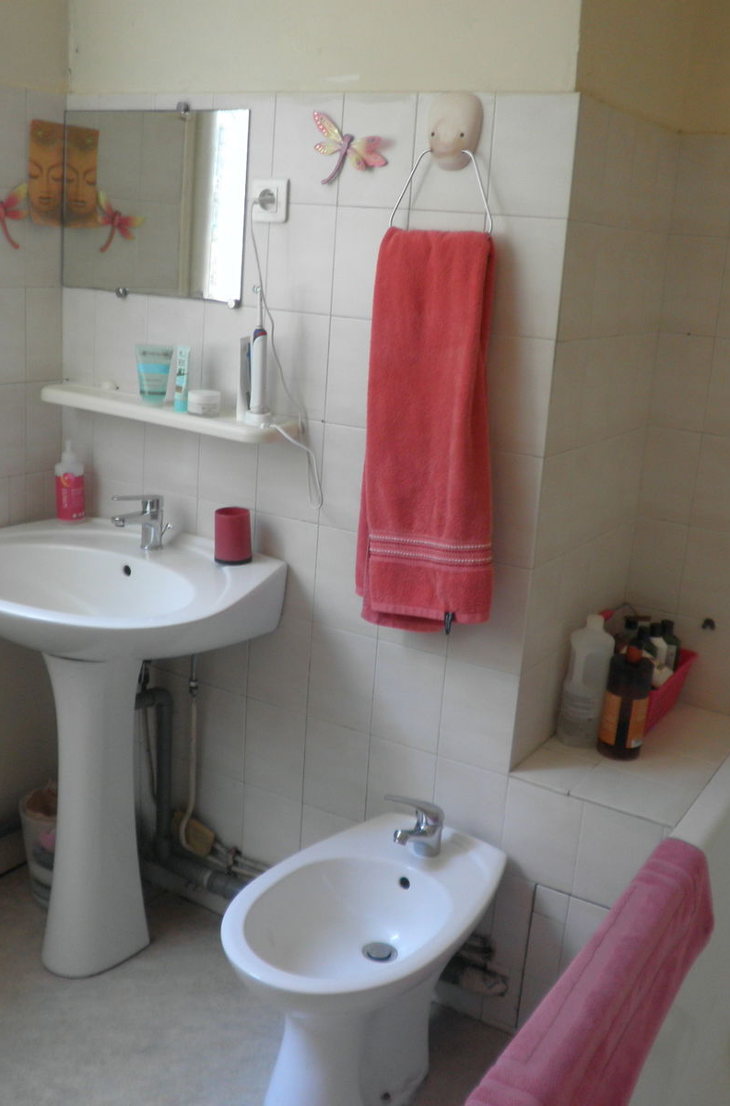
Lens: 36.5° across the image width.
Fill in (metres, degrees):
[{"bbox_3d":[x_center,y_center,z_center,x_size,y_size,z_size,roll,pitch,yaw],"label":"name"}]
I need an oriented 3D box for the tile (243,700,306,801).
[{"bbox_3d":[-0.187,0.414,2.342,0.149,0.200,0.010,12,17,29],"label":"tile"}]

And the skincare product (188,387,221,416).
[{"bbox_3d":[-0.314,-0.295,2.175,0.063,0.046,0.063,2,15,-8],"label":"skincare product"}]

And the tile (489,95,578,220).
[{"bbox_3d":[0.276,-0.651,1.811,0.149,0.194,0.010,12,17,29],"label":"tile"}]

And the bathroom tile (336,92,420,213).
[{"bbox_3d":[0.025,-0.722,1.990,0.148,0.191,0.010,12,17,28],"label":"bathroom tile"}]

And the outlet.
[{"bbox_3d":[-0.181,-0.669,2.105,0.081,0.081,0.018,12,17,28],"label":"outlet"}]

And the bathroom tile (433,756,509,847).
[{"bbox_3d":[0.200,0.498,2.126,0.149,0.200,0.010,12,17,29],"label":"bathroom tile"}]

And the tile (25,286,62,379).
[{"bbox_3d":[-0.692,-0.466,2.379,0.010,0.201,0.099,13,18,31],"label":"tile"}]

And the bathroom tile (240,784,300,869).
[{"bbox_3d":[-0.204,0.614,2.421,0.148,0.201,0.010,12,17,28],"label":"bathroom tile"}]

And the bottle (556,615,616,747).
[{"bbox_3d":[0.450,0.254,2.246,0.095,0.260,0.081,7,15,12],"label":"bottle"}]

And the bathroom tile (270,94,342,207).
[{"bbox_3d":[-0.107,-0.737,2.027,0.149,0.194,0.010,12,17,29],"label":"bathroom tile"}]

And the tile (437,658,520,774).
[{"bbox_3d":[0.215,0.308,2.100,0.150,0.200,0.010,12,17,28],"label":"tile"}]

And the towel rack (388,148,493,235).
[{"bbox_3d":[0.130,-0.604,1.858,0.201,0.140,0.025,12,17,28],"label":"towel rack"}]

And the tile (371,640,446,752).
[{"bbox_3d":[0.085,0.278,2.145,0.149,0.200,0.010,12,17,29],"label":"tile"}]

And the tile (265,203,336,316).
[{"bbox_3d":[-0.118,-0.559,2.112,0.148,0.201,0.010,12,17,28],"label":"tile"}]

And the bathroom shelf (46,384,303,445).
[{"bbox_3d":[-0.406,-0.285,2.223,0.578,0.034,0.136,13,18,28],"label":"bathroom shelf"}]

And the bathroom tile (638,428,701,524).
[{"bbox_3d":[0.652,-0.168,2.377,0.122,0.200,0.010,13,18,31],"label":"bathroom tile"}]

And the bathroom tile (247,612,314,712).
[{"bbox_3d":[-0.175,0.224,2.316,0.150,0.200,0.010,12,17,28],"label":"bathroom tile"}]

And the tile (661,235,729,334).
[{"bbox_3d":[0.679,-0.550,2.289,0.118,0.200,0.010,12,17,29],"label":"tile"}]

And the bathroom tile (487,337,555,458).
[{"bbox_3d":[0.253,-0.275,1.914,0.149,0.201,0.010,13,18,28],"label":"bathroom tile"}]

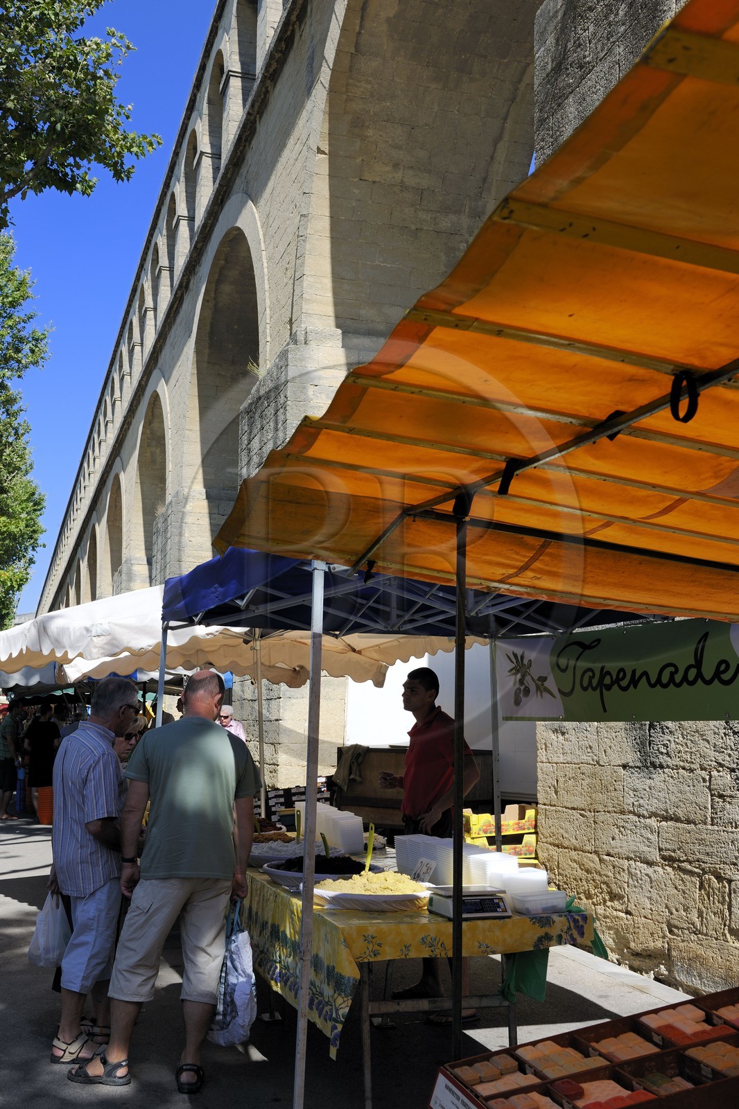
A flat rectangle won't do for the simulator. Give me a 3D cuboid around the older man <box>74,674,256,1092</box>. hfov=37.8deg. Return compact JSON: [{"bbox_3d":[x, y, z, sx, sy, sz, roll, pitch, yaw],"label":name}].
[{"bbox_3d":[-0.870,1.361,4.673,0.730,1.720,0.480,3,-9,-17],"label":"older man"}]

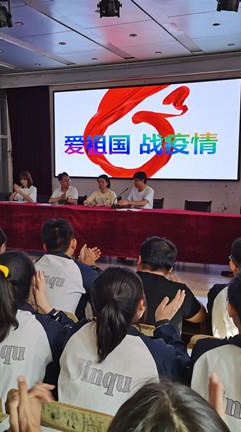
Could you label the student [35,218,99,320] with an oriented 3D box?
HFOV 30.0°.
[{"bbox_3d":[-0.276,0.623,2.948,0.480,1.250,0.720,3,7,25],"label":"student"}]

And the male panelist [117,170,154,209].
[{"bbox_3d":[0.262,-0.055,7.251,0.520,1.300,0.780,5,8,34],"label":"male panelist"}]

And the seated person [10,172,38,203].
[{"bbox_3d":[-1.727,-0.171,8.185,0.470,1.270,0.720,4,7,31],"label":"seated person"}]

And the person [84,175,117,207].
[{"bbox_3d":[-0.325,-0.012,7.316,0.480,1.307,0.750,3,7,25],"label":"person"}]

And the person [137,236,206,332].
[{"bbox_3d":[0.241,0.722,2.548,0.560,1.260,0.760,4,7,25],"label":"person"}]

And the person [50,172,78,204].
[{"bbox_3d":[-0.995,-0.073,7.630,0.520,1.320,0.750,2,7,17],"label":"person"}]

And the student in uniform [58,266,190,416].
[{"bbox_3d":[0.084,0.766,1.826,0.480,1.220,0.720,3,7,25],"label":"student in uniform"}]

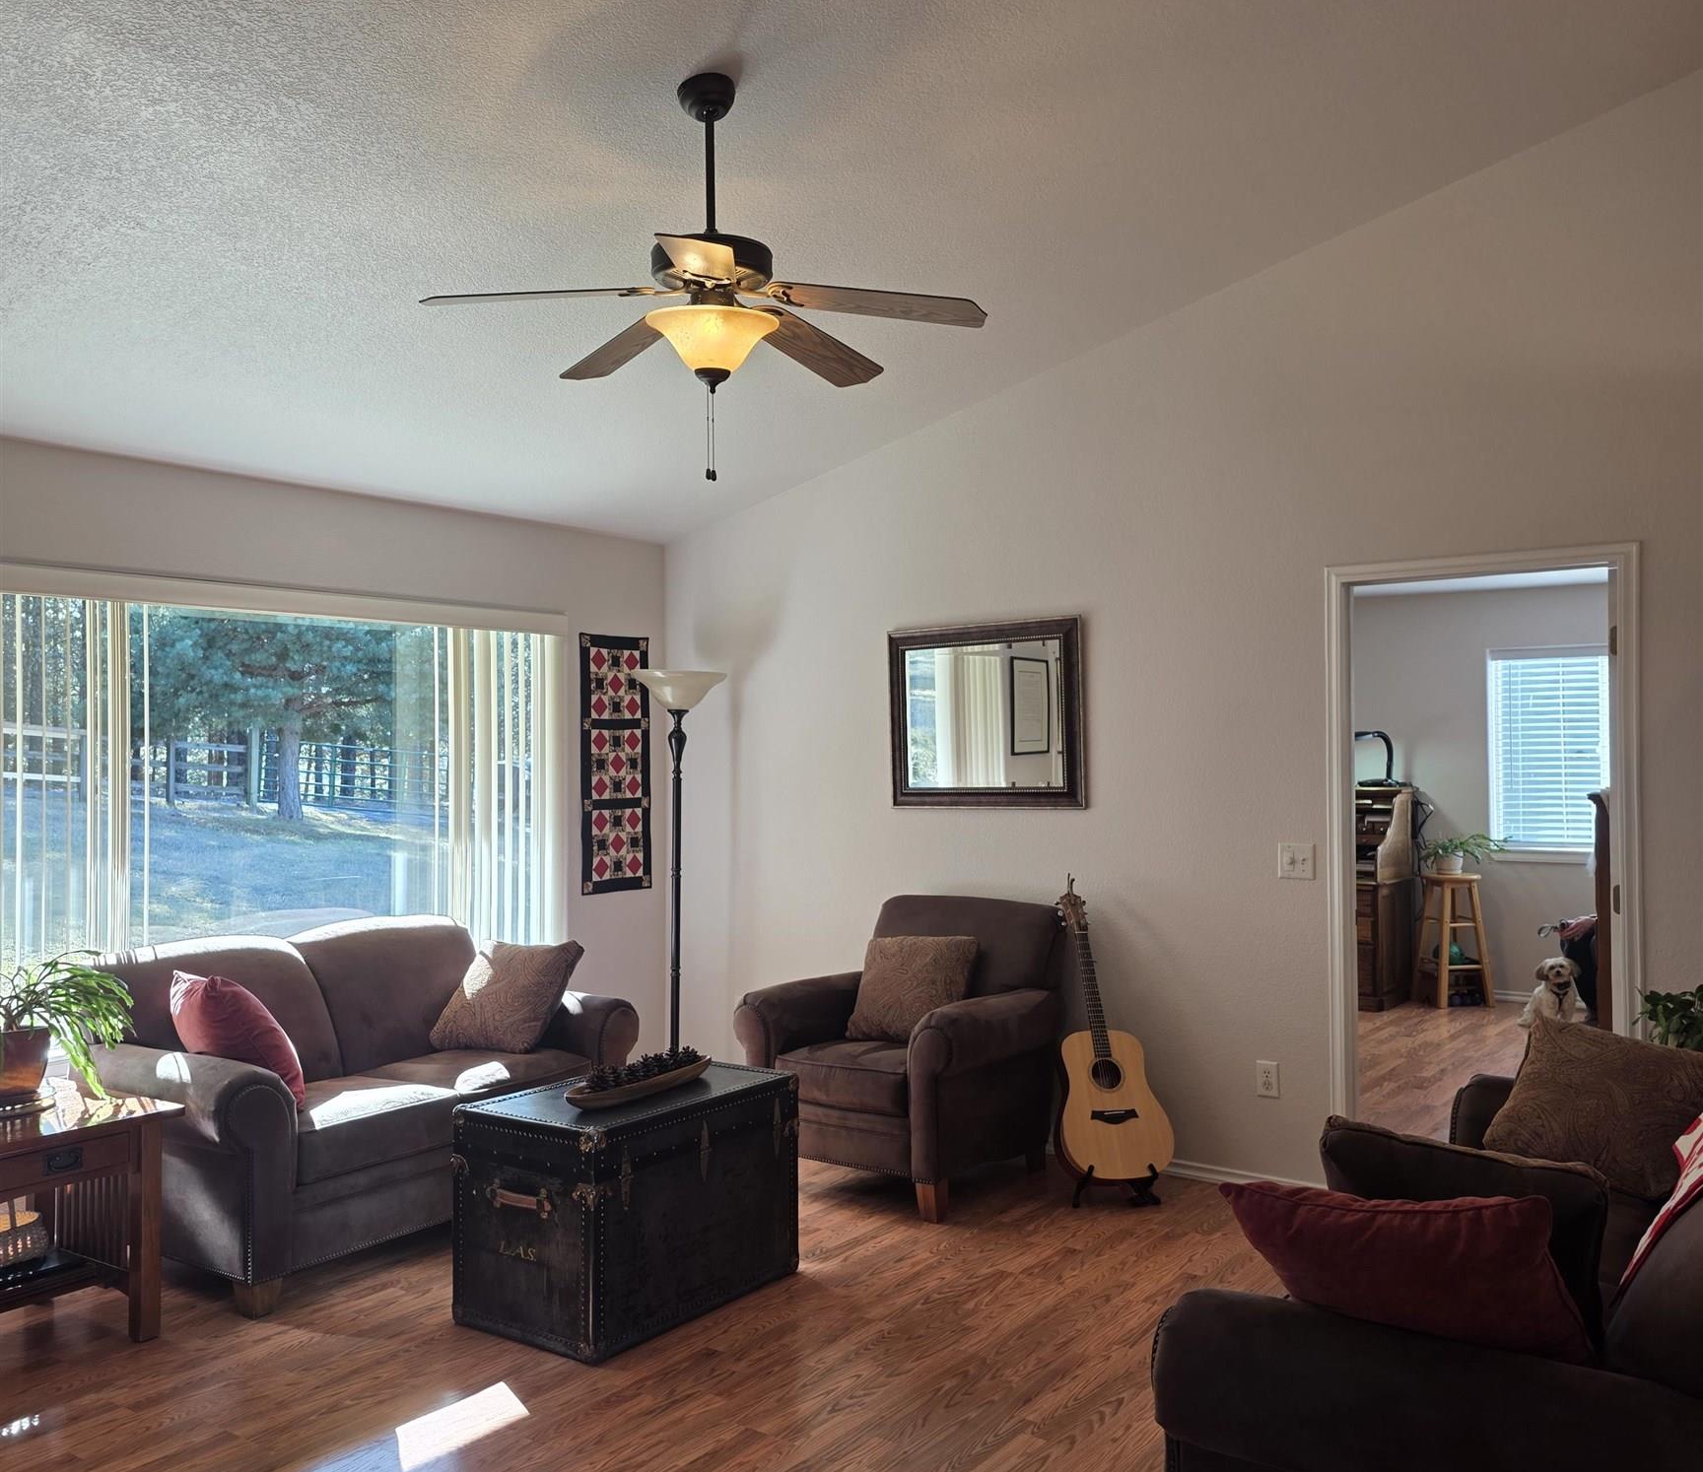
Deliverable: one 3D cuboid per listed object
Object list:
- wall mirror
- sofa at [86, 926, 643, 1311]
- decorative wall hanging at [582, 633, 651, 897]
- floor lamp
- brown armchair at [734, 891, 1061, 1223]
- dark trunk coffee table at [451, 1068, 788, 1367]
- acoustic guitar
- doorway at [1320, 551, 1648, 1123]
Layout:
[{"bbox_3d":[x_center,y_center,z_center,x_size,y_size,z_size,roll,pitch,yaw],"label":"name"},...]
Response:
[{"bbox_3d":[0.512,-0.072,5.780,0.867,0.705,0.040,-1,-2,38],"label":"wall mirror"},{"bbox_3d":[-1.568,1.083,4.827,0.920,0.945,1.570,-1,-2,34],"label":"sofa"},{"bbox_3d":[-1.018,0.123,6.603,0.020,1.120,0.412,-1,-2,38],"label":"decorative wall hanging"},{"bbox_3d":[-0.705,0.661,6.106,0.370,1.833,0.370,0,-1,0],"label":"floor lamp"},{"bbox_3d":[0.218,1.081,5.347,0.930,0.955,0.860,-1,-2,39],"label":"brown armchair"},{"bbox_3d":[-0.596,1.253,4.142,0.512,0.562,0.813,-1,-2,35],"label":"dark trunk coffee table"},{"bbox_3d":[0.858,1.014,5.231,0.400,1.040,0.125,-5,-19,-5],"label":"acoustic guitar"},{"bbox_3d":[1.976,0.485,4.725,0.933,2.092,0.130,-1,-2,38],"label":"doorway"}]

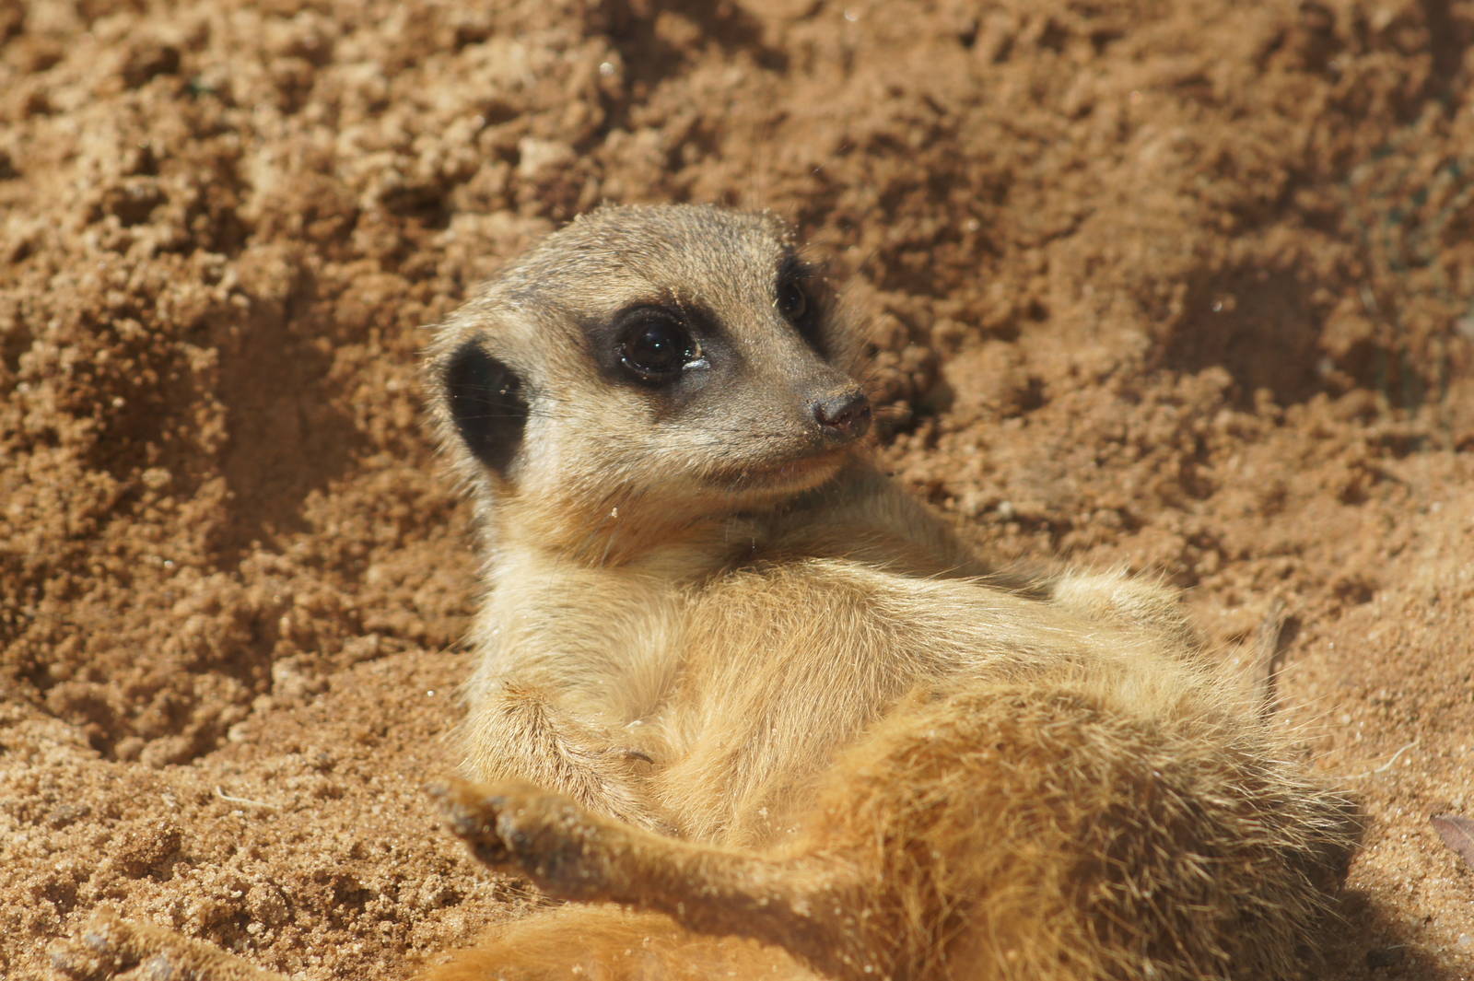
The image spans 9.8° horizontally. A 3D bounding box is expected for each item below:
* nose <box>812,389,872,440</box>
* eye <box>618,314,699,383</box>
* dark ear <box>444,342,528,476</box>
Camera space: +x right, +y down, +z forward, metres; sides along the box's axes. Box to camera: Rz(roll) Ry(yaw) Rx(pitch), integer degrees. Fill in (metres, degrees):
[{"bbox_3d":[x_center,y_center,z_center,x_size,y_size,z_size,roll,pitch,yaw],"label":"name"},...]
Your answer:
[{"bbox_3d":[0.017,-0.012,1.363,0.009,0.008,0.009,-20,12,-33],"label":"nose"},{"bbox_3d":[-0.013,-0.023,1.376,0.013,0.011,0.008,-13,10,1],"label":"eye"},{"bbox_3d":[-0.041,-0.013,1.393,0.016,0.021,0.008,-5,13,38],"label":"dark ear"}]

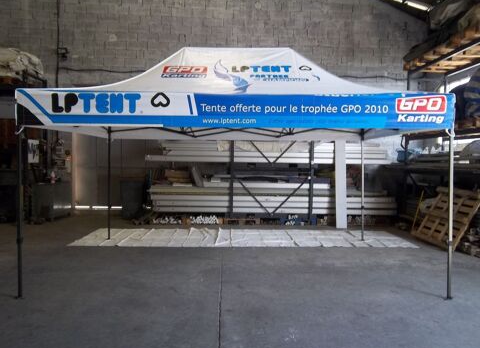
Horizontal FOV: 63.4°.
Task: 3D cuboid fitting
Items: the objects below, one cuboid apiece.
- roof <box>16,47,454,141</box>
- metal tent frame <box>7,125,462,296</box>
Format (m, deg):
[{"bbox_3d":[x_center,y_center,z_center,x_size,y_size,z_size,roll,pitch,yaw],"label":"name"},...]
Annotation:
[{"bbox_3d":[-0.041,-1.171,5.548,4.660,1.240,2.970,0,3,0],"label":"roof"},{"bbox_3d":[-0.050,0.210,5.610,4.660,2.140,2.960,0,3,0],"label":"metal tent frame"}]

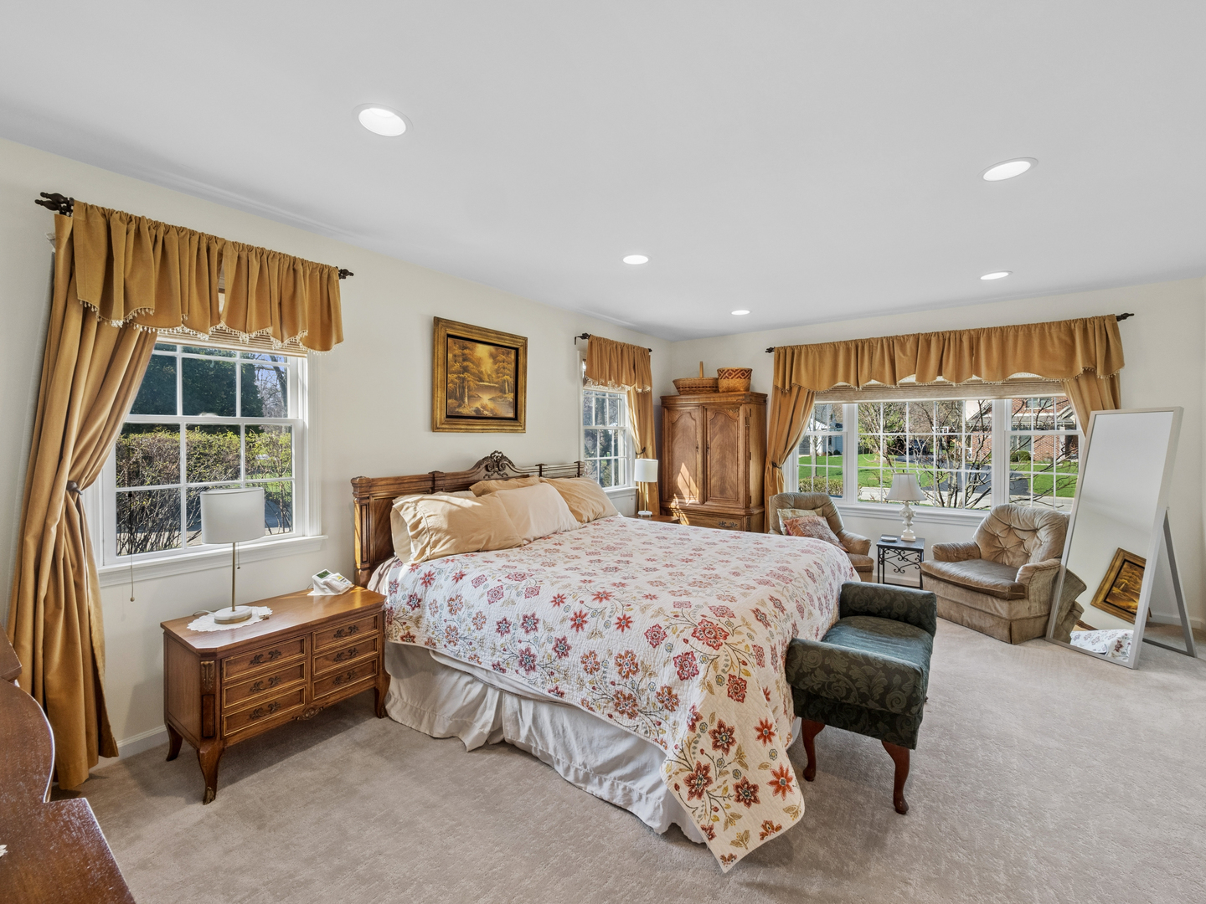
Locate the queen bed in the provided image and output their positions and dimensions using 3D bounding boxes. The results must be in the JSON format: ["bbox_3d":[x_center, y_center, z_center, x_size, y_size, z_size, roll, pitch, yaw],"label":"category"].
[{"bbox_3d":[0.062,0.648,2.940,2.240,1.223,2.070,2,3,36],"label":"queen bed"}]

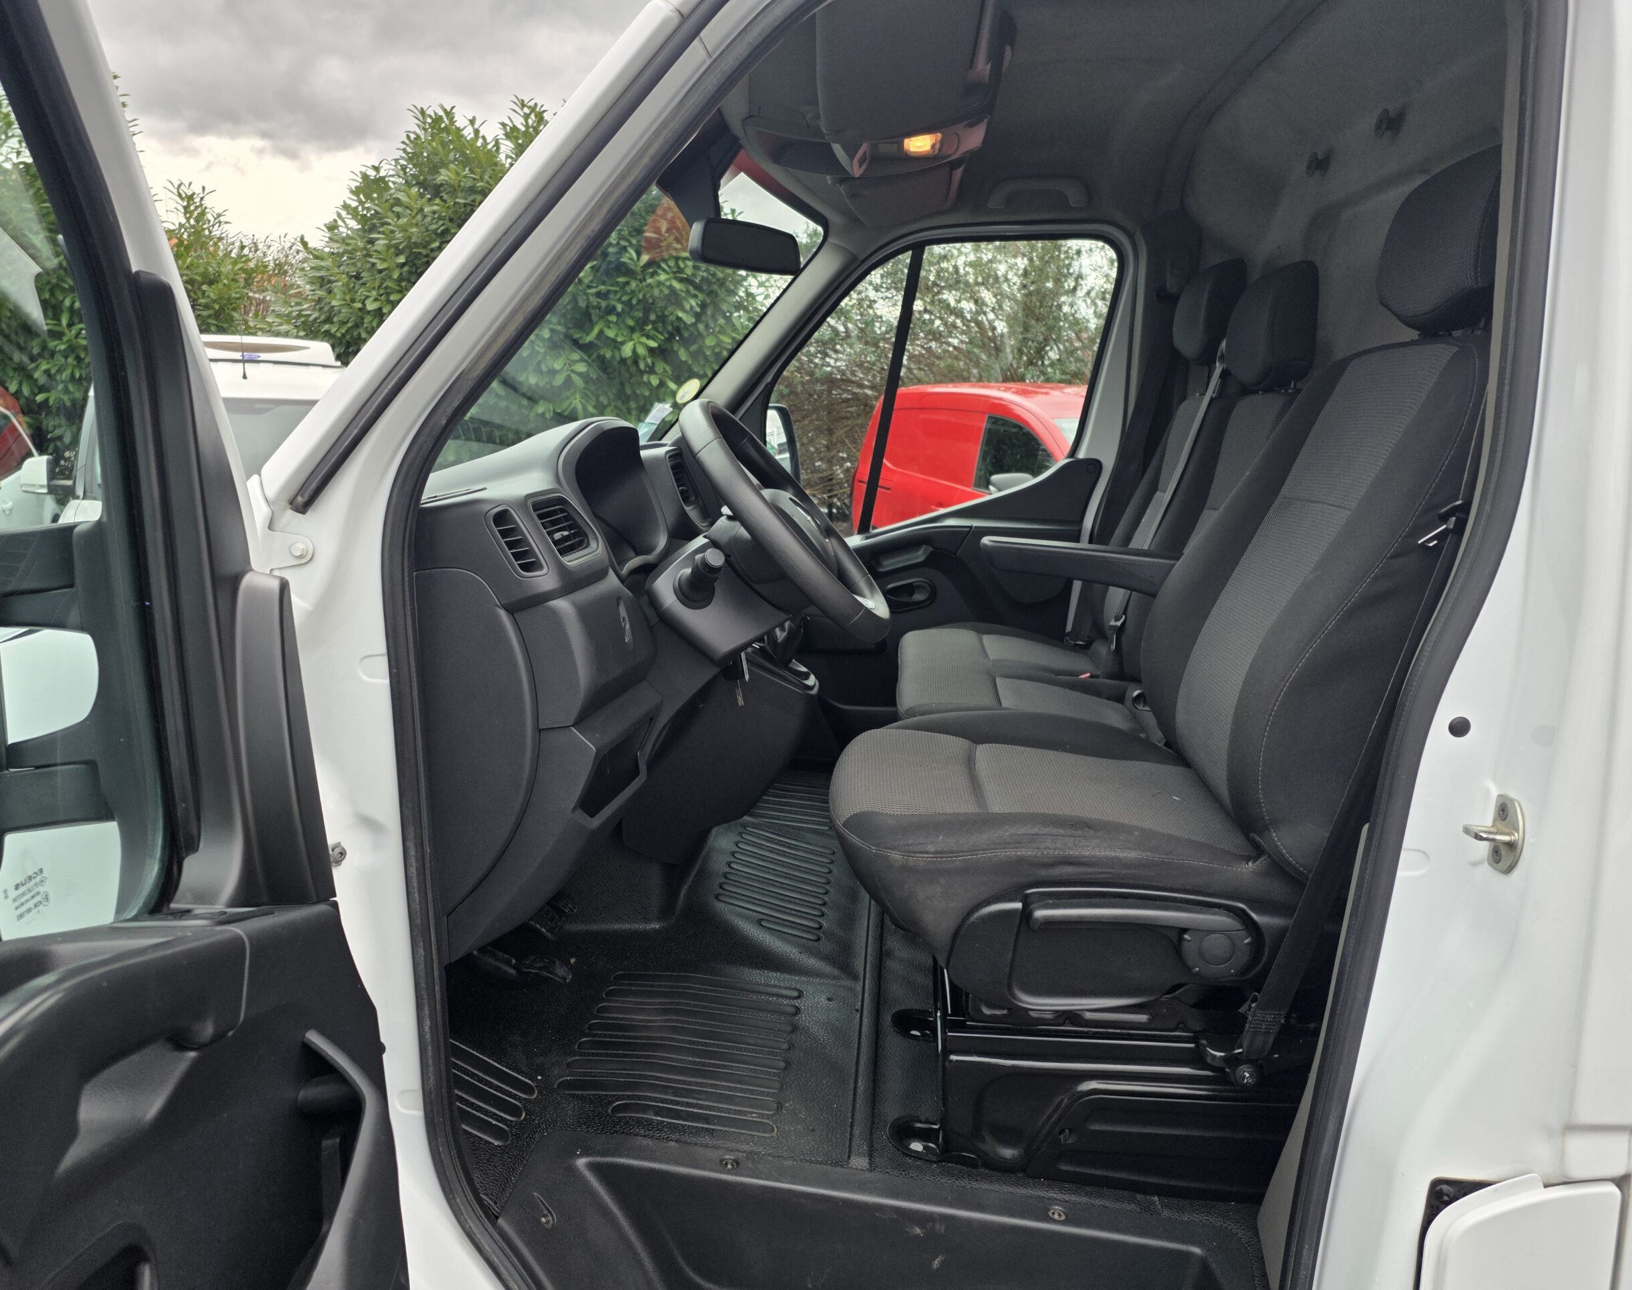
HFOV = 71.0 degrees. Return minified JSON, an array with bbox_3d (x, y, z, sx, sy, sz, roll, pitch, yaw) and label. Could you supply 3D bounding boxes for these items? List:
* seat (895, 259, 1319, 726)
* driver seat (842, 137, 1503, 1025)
[{"bbox_3d":[0.515,-0.242,2.182,0.725,0.980,0.900,0,12,5],"label":"seat"},{"bbox_3d":[0.435,-0.112,1.437,0.837,0.955,0.520,0,12,5],"label":"driver seat"}]

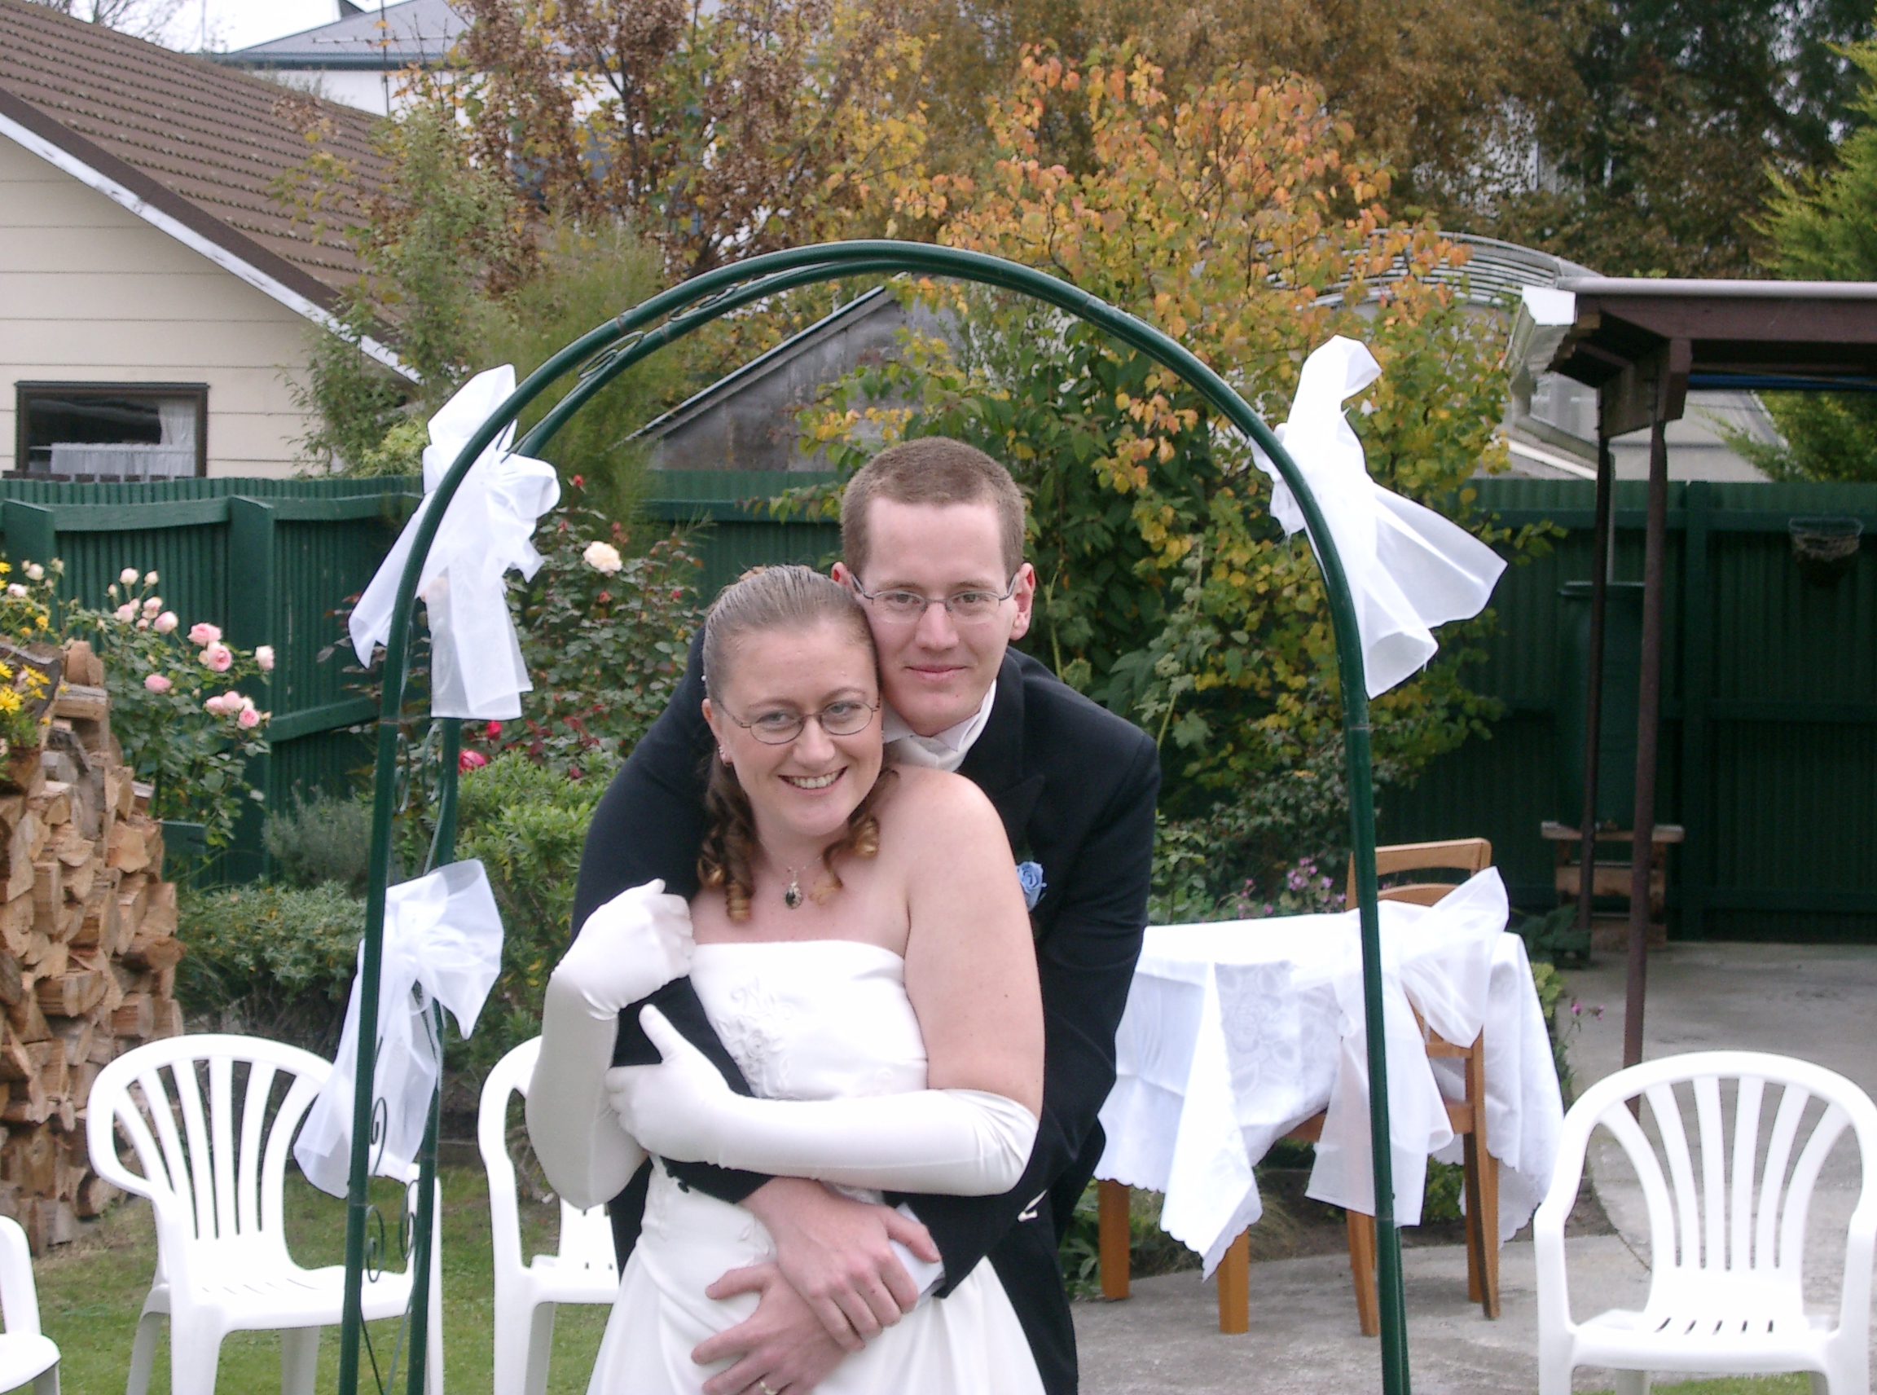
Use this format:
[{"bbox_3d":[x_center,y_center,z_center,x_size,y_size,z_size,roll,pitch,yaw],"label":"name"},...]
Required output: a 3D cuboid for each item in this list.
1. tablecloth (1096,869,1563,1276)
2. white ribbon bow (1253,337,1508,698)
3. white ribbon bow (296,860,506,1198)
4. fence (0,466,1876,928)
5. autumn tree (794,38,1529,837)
[{"bbox_3d":[0.735,0.800,9.631,0.900,0.610,0.800,-1,2,-34],"label":"tablecloth"},{"bbox_3d":[0.469,-0.191,4.970,0.260,0.375,0.220,0,2,-6],"label":"white ribbon bow"},{"bbox_3d":[-0.570,0.350,4.970,0.225,0.360,0.220,0,2,-6],"label":"white ribbon bow"},{"bbox_3d":[0.450,0.103,16.712,7.000,1.800,4.600,0,2,0],"label":"fence"},{"bbox_3d":[0.730,-0.471,15.293,2.350,3.040,2.200,0,2,0],"label":"autumn tree"}]

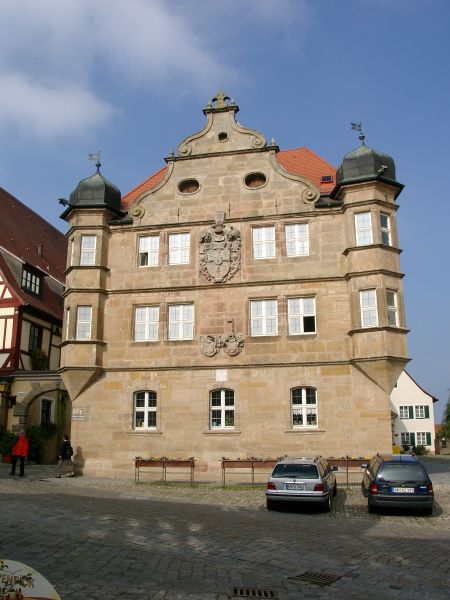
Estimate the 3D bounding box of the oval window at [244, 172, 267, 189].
[{"bbox_3d":[1.344,-5.213,25.682,1.020,0.786,0.200,-3,-15,11],"label":"oval window"}]

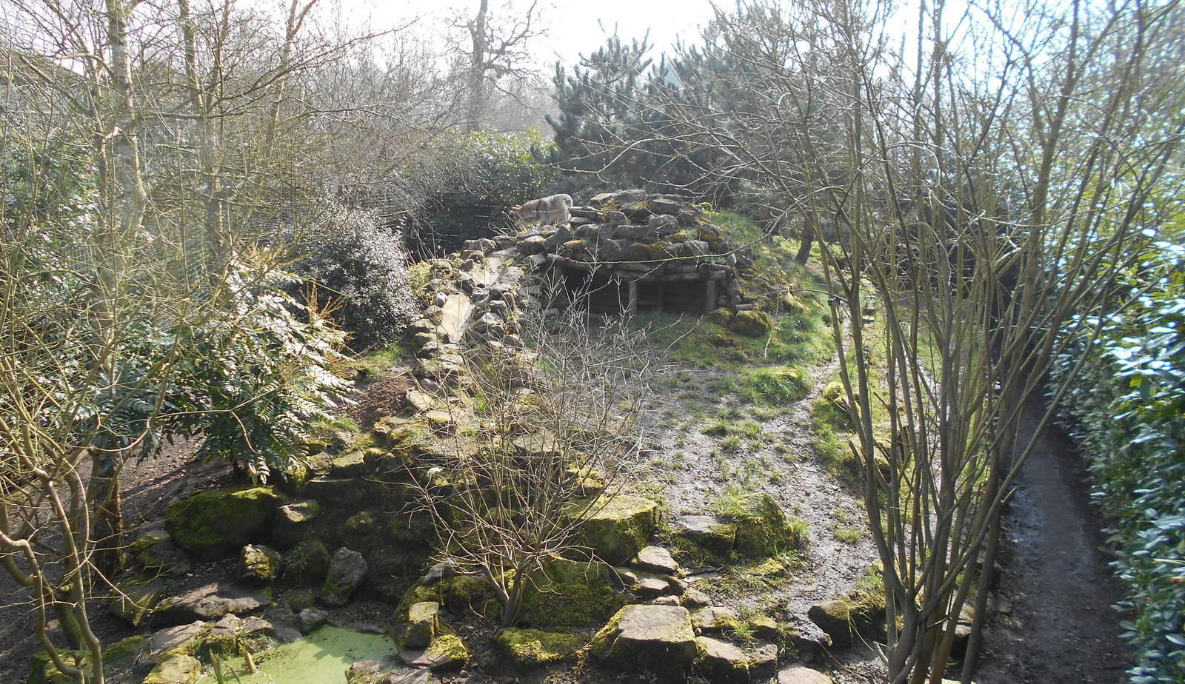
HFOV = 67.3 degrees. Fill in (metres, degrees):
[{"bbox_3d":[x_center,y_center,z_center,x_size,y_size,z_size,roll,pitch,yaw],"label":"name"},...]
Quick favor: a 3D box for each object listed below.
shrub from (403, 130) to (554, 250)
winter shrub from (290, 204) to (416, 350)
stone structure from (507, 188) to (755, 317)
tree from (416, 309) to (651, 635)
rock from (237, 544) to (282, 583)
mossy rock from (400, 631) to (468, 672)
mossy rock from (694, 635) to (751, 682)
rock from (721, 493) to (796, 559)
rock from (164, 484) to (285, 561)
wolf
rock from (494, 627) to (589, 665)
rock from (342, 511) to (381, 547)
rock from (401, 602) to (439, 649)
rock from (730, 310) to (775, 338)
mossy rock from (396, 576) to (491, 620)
[{"bbox_3d":[-2.158,-2.761,17.192,2.800,2.600,2.400,0,13,0],"label":"shrub"},{"bbox_3d":[-3.123,-0.865,11.730,1.500,1.800,1.500,0,13,0],"label":"winter shrub"},{"bbox_3d":[0.595,-1.495,14.315,3.750,1.850,2.800,0,13,0],"label":"stone structure"},{"bbox_3d":[-0.478,0.977,7.544,1.916,2.566,1.820,-1,11,-4],"label":"tree"},{"bbox_3d":[-2.946,1.965,7.893,0.336,0.294,0.286,5,14,19],"label":"rock"},{"bbox_3d":[-1.110,2.166,6.242,0.460,0.190,0.280,-3,13,-15],"label":"mossy rock"},{"bbox_3d":[0.991,2.409,6.782,0.429,0.250,0.343,2,11,9],"label":"mossy rock"},{"bbox_3d":[1.535,1.701,8.284,0.706,0.525,0.565,2,14,10],"label":"rock"},{"bbox_3d":[-3.754,1.833,9.111,1.137,0.579,0.773,-5,12,-23],"label":"rock"},{"bbox_3d":[-1.045,-2.728,18.600,1.250,0.740,0.380,2,11,10],"label":"wolf"},{"bbox_3d":[-0.416,2.432,7.116,0.736,0.188,0.368,0,13,0],"label":"rock"},{"bbox_3d":[-2.241,1.817,8.656,0.370,0.287,0.315,-3,12,-15],"label":"rock"},{"bbox_3d":[-1.249,2.060,6.467,0.241,0.277,0.260,0,13,0],"label":"rock"},{"bbox_3d":[2.477,-0.289,13.823,0.660,0.409,0.561,0,13,0],"label":"rock"},{"bbox_3d":[-1.249,2.163,7.524,0.823,0.240,0.452,-2,14,-10],"label":"mossy rock"}]

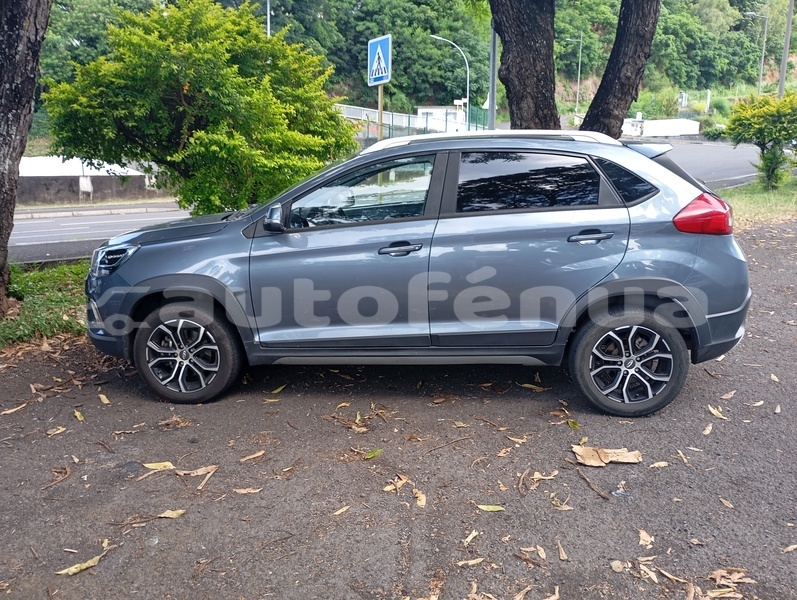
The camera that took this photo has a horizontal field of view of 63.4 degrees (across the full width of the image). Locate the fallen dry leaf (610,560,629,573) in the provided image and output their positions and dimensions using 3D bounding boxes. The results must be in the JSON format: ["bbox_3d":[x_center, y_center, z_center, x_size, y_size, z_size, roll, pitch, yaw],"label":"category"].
[{"bbox_3d":[0.767,0.927,2.254,0.062,0.015,0.060,-8,14,-33],"label":"fallen dry leaf"}]

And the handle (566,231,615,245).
[{"bbox_3d":[1.011,-0.330,3.398,0.250,0.060,0.055,1,11,7],"label":"handle"}]

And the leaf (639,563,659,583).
[{"bbox_3d":[0.849,0.925,2.183,0.035,0.015,0.100,-3,11,-12],"label":"leaf"}]

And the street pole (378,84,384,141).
[{"bbox_3d":[-0.259,-2.195,9.760,0.070,2.950,0.070,-7,13,-32],"label":"street pole"}]

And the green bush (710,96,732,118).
[{"bbox_3d":[20.174,-12.060,40.441,1.150,1.300,1.050,5,12,25],"label":"green bush"}]

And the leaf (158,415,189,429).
[{"bbox_3d":[-1.228,0.671,3.538,0.165,0.035,0.140,0,11,0],"label":"leaf"}]

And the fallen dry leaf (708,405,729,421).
[{"bbox_3d":[1.813,0.637,3.647,0.050,0.025,0.200,-1,11,-4],"label":"fallen dry leaf"}]

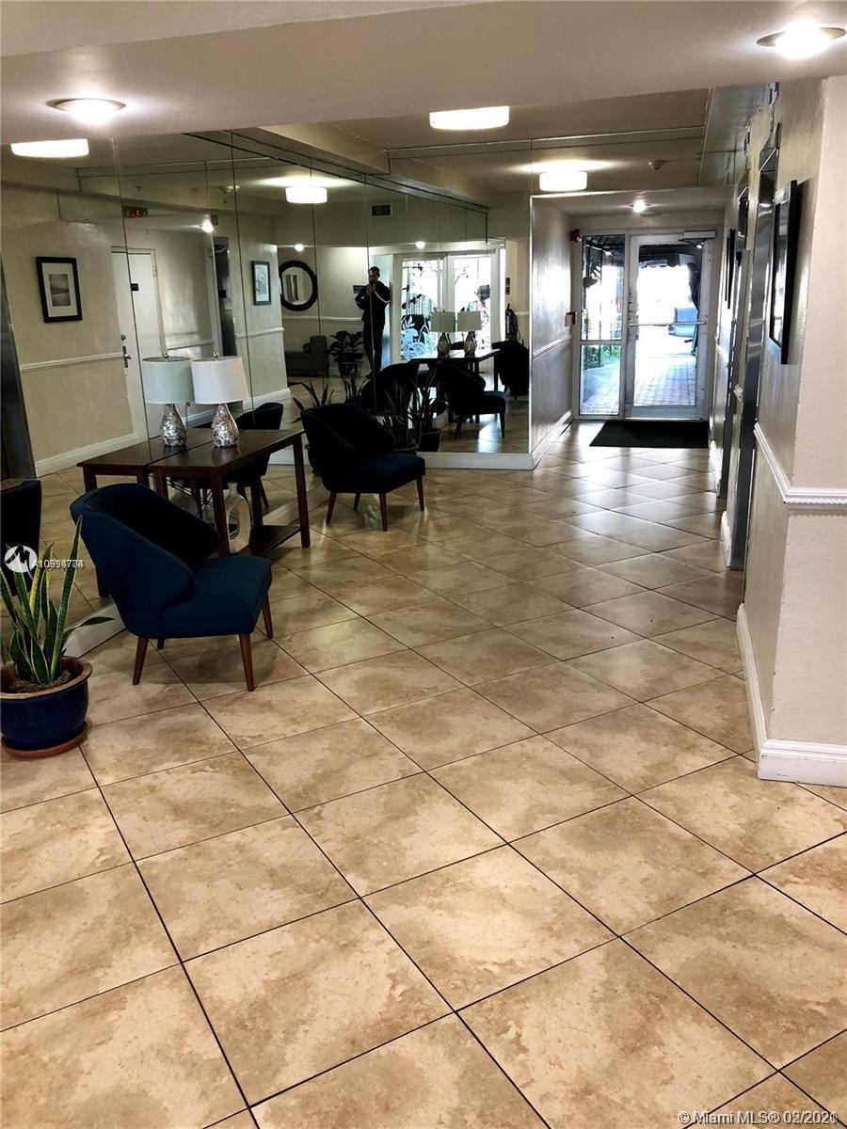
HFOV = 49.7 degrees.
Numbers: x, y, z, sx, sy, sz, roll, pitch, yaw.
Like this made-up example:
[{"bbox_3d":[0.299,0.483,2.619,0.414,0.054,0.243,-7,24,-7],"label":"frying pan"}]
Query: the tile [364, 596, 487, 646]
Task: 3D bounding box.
[{"bbox_3d":[0.029,0.292,4.537,0.491,0.013,0.491,-11,20,-28],"label":"tile"}]

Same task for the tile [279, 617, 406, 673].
[{"bbox_3d":[-0.395,0.380,4.293,0.491,0.013,0.491,-11,20,-28],"label":"tile"}]

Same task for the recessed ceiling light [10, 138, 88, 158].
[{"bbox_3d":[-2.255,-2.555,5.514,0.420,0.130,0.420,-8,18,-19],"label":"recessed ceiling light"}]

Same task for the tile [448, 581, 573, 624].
[{"bbox_3d":[0.430,0.199,4.444,0.457,0.012,0.457,-11,19,-28],"label":"tile"}]

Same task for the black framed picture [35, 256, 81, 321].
[{"bbox_3d":[-3.398,-2.574,8.556,0.030,0.569,0.574,3,18,15],"label":"black framed picture"}]

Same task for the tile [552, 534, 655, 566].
[{"bbox_3d":[1.071,-0.083,5.657,0.491,0.013,0.491,-11,20,-28],"label":"tile"}]

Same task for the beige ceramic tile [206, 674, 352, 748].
[{"bbox_3d":[-0.538,0.542,3.409,0.457,0.012,0.457,-11,19,-28],"label":"beige ceramic tile"}]

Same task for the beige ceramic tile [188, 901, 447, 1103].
[{"bbox_3d":[-0.265,1.024,2.200,0.491,0.013,0.491,-11,20,-28],"label":"beige ceramic tile"}]

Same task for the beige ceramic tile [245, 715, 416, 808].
[{"bbox_3d":[-0.308,0.653,3.025,0.457,0.012,0.457,-11,19,-28],"label":"beige ceramic tile"}]

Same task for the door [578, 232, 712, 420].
[{"bbox_3d":[2.519,-2.712,10.506,1.506,2.097,0.080,2,18,13],"label":"door"}]

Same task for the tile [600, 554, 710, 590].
[{"bbox_3d":[1.229,0.044,4.878,0.457,0.012,0.457,-11,19,-28],"label":"tile"}]

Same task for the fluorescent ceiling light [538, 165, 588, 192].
[{"bbox_3d":[1.446,-3.987,9.450,0.480,0.190,0.480,3,18,15],"label":"fluorescent ceiling light"}]

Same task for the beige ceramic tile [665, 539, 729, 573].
[{"bbox_3d":[1.628,-0.033,5.095,0.457,0.012,0.457,-11,19,-28],"label":"beige ceramic tile"}]

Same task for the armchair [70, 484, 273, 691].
[{"bbox_3d":[-1.058,0.075,3.999,0.740,0.775,0.680,-2,17,0],"label":"armchair"}]

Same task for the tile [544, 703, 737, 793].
[{"bbox_3d":[0.782,0.660,3.336,0.500,0.010,0.500,-11,20,-28],"label":"tile"}]

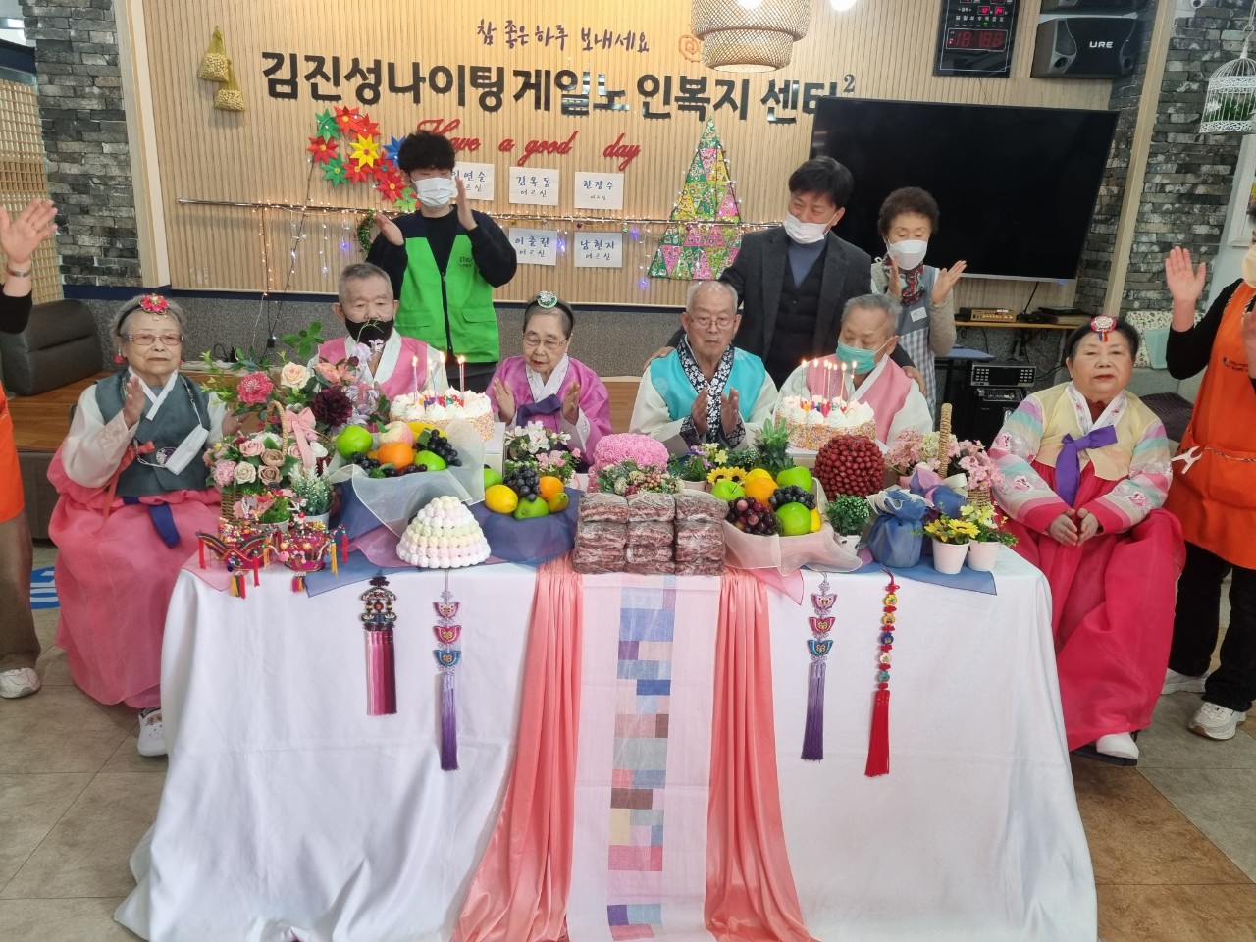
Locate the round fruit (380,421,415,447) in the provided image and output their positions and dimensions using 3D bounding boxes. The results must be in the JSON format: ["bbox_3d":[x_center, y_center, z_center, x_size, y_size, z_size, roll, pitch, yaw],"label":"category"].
[{"bbox_3d":[-0.544,-0.084,2.220,0.082,0.076,0.082,2,17,-1],"label":"round fruit"}]

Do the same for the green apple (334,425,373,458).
[{"bbox_3d":[-0.624,-0.066,2.155,0.082,0.078,0.082,2,16,0],"label":"green apple"}]

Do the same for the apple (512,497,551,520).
[{"bbox_3d":[-0.213,0.081,2.080,0.078,0.070,0.078,2,17,-1],"label":"apple"}]

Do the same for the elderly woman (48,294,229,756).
[{"bbox_3d":[-1.348,0.125,2.612,0.550,1.165,0.670,-4,17,-20],"label":"elderly woman"}]

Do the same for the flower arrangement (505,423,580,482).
[{"bbox_3d":[-0.213,-0.032,2.310,0.195,0.190,0.170,2,15,-3],"label":"flower arrangement"}]

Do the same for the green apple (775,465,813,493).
[{"bbox_3d":[0.379,0.026,2.147,0.081,0.074,0.081,1,16,-4],"label":"green apple"}]

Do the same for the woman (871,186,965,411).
[{"bbox_3d":[0.939,-0.170,3.273,0.440,1.550,0.380,4,16,6],"label":"woman"}]

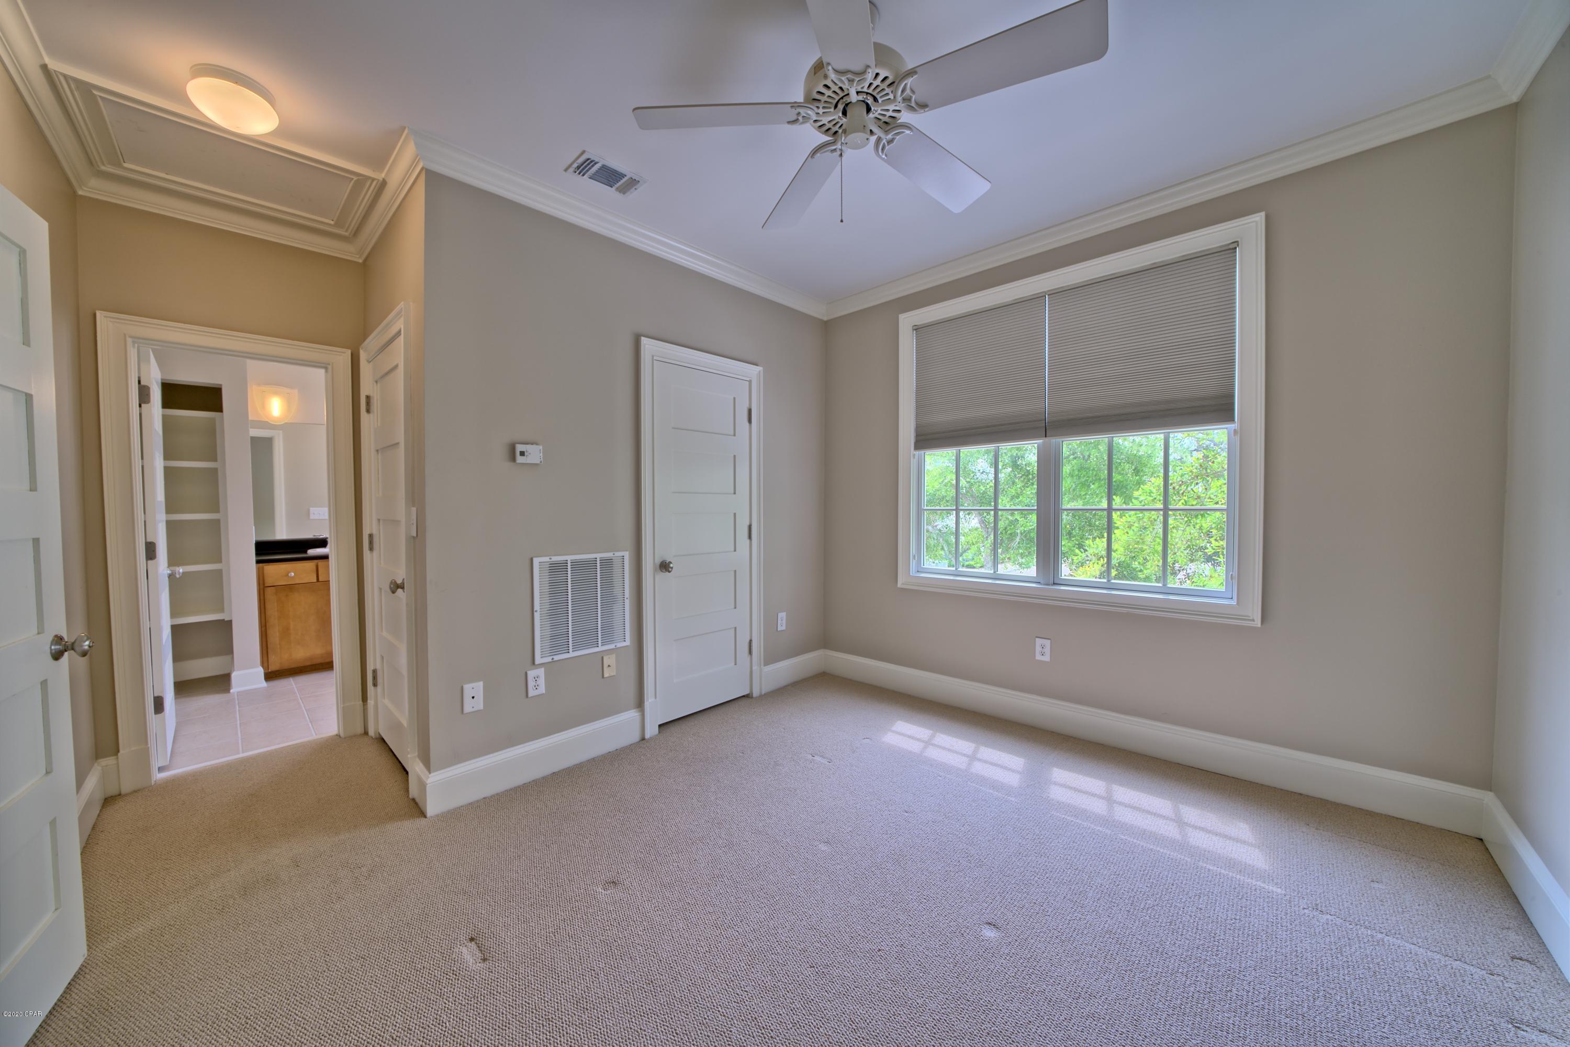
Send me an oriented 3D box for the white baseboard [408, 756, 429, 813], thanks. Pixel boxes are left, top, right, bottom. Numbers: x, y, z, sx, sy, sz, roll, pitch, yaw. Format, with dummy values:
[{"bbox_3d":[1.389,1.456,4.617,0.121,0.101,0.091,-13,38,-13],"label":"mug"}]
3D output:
[{"bbox_3d":[-1.526,1.102,2.196,0.249,0.177,0.022,1,2,43],"label":"white baseboard"}]

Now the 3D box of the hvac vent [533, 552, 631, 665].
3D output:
[{"bbox_3d":[-0.989,0.405,2.590,0.025,0.498,0.488,1,2,43],"label":"hvac vent"}]

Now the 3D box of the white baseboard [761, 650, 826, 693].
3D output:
[{"bbox_3d":[0.081,1.050,3.725,0.020,0.172,0.691,1,2,43],"label":"white baseboard"}]

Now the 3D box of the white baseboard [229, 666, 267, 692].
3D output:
[{"bbox_3d":[-3.733,1.086,3.648,0.030,0.149,0.171,1,2,43],"label":"white baseboard"}]

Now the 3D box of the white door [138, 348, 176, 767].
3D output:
[{"bbox_3d":[-3.282,0.159,2.751,0.716,2.013,0.035,1,2,43],"label":"white door"}]

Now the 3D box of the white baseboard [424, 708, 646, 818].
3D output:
[{"bbox_3d":[-1.110,1.094,2.476,0.020,0.172,0.992,1,2,43],"label":"white baseboard"}]

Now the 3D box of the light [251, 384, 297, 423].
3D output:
[{"bbox_3d":[-4.033,-0.932,4.140,0.130,0.286,0.253,1,2,43],"label":"light"}]

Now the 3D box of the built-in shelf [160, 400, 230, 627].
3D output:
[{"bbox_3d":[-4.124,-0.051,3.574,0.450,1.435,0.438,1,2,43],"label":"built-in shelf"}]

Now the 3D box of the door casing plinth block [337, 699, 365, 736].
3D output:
[{"bbox_3d":[-2.386,1.075,2.885,0.030,0.199,0.102,1,2,43],"label":"door casing plinth block"}]

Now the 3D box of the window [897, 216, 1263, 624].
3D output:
[{"bbox_3d":[1.445,-0.458,2.927,1.796,1.799,0.100,1,2,43],"label":"window"}]

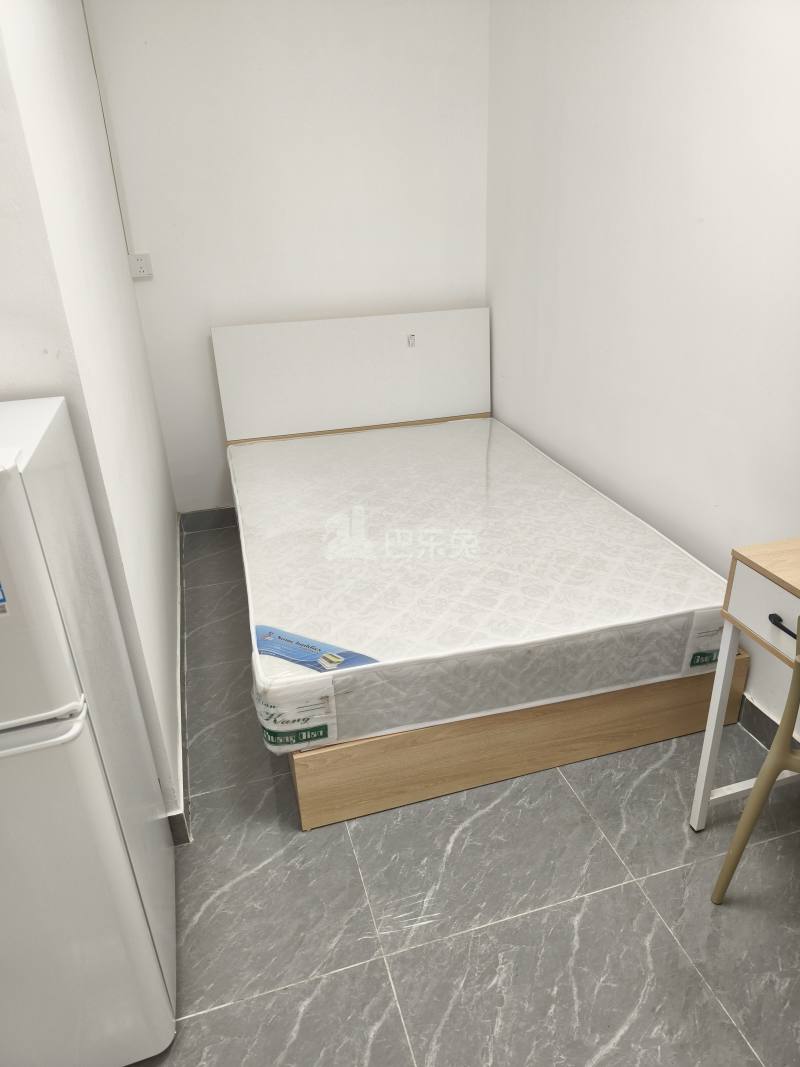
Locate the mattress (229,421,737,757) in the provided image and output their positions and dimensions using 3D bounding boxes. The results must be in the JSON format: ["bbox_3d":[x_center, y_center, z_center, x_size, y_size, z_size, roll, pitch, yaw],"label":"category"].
[{"bbox_3d":[0.085,-0.017,2.626,1.320,0.210,1.900,-8,26,-12],"label":"mattress"}]

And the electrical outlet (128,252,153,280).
[{"bbox_3d":[-1.089,-1.129,2.982,0.086,0.088,0.030,-9,26,-14],"label":"electrical outlet"}]

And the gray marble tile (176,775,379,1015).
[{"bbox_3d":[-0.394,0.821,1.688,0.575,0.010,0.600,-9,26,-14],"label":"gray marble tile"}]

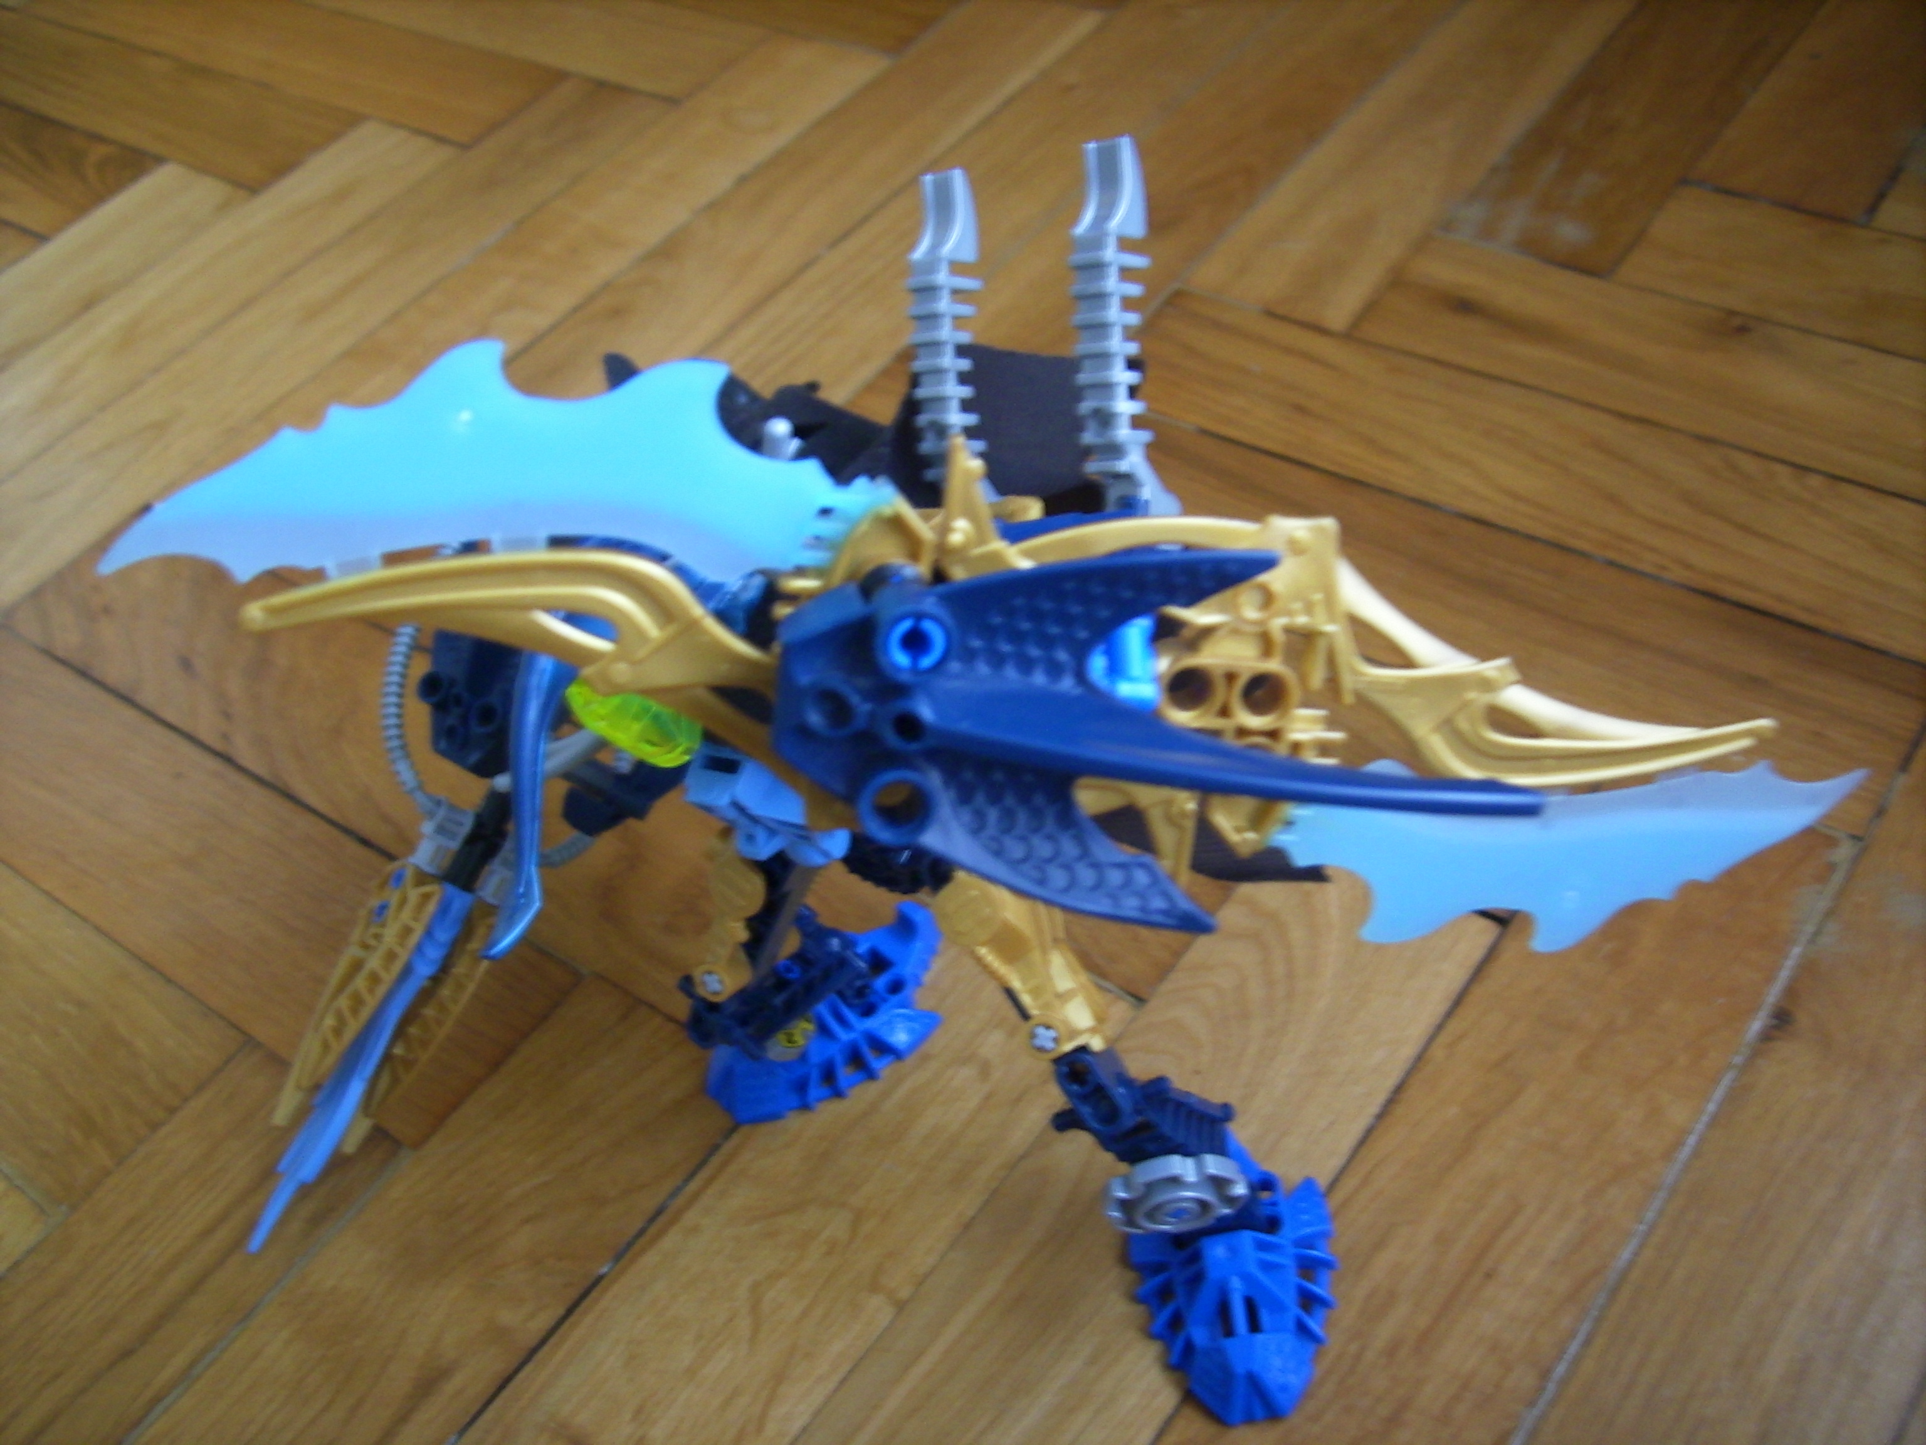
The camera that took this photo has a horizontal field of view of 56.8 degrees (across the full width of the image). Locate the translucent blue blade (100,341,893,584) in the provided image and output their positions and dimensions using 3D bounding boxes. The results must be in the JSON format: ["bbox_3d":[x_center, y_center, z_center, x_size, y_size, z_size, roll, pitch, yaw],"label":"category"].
[{"bbox_3d":[-0.043,-0.025,0.174,0.080,0.025,0.007,0,18,-9],"label":"translucent blue blade"}]

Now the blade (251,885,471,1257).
[{"bbox_3d":[-0.117,0.065,0.343,0.018,0.007,0.075,-4,56,62],"label":"blade"}]

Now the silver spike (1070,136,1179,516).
[{"bbox_3d":[0.022,-0.053,0.247,0.008,0.054,0.011,-3,0,38],"label":"silver spike"}]

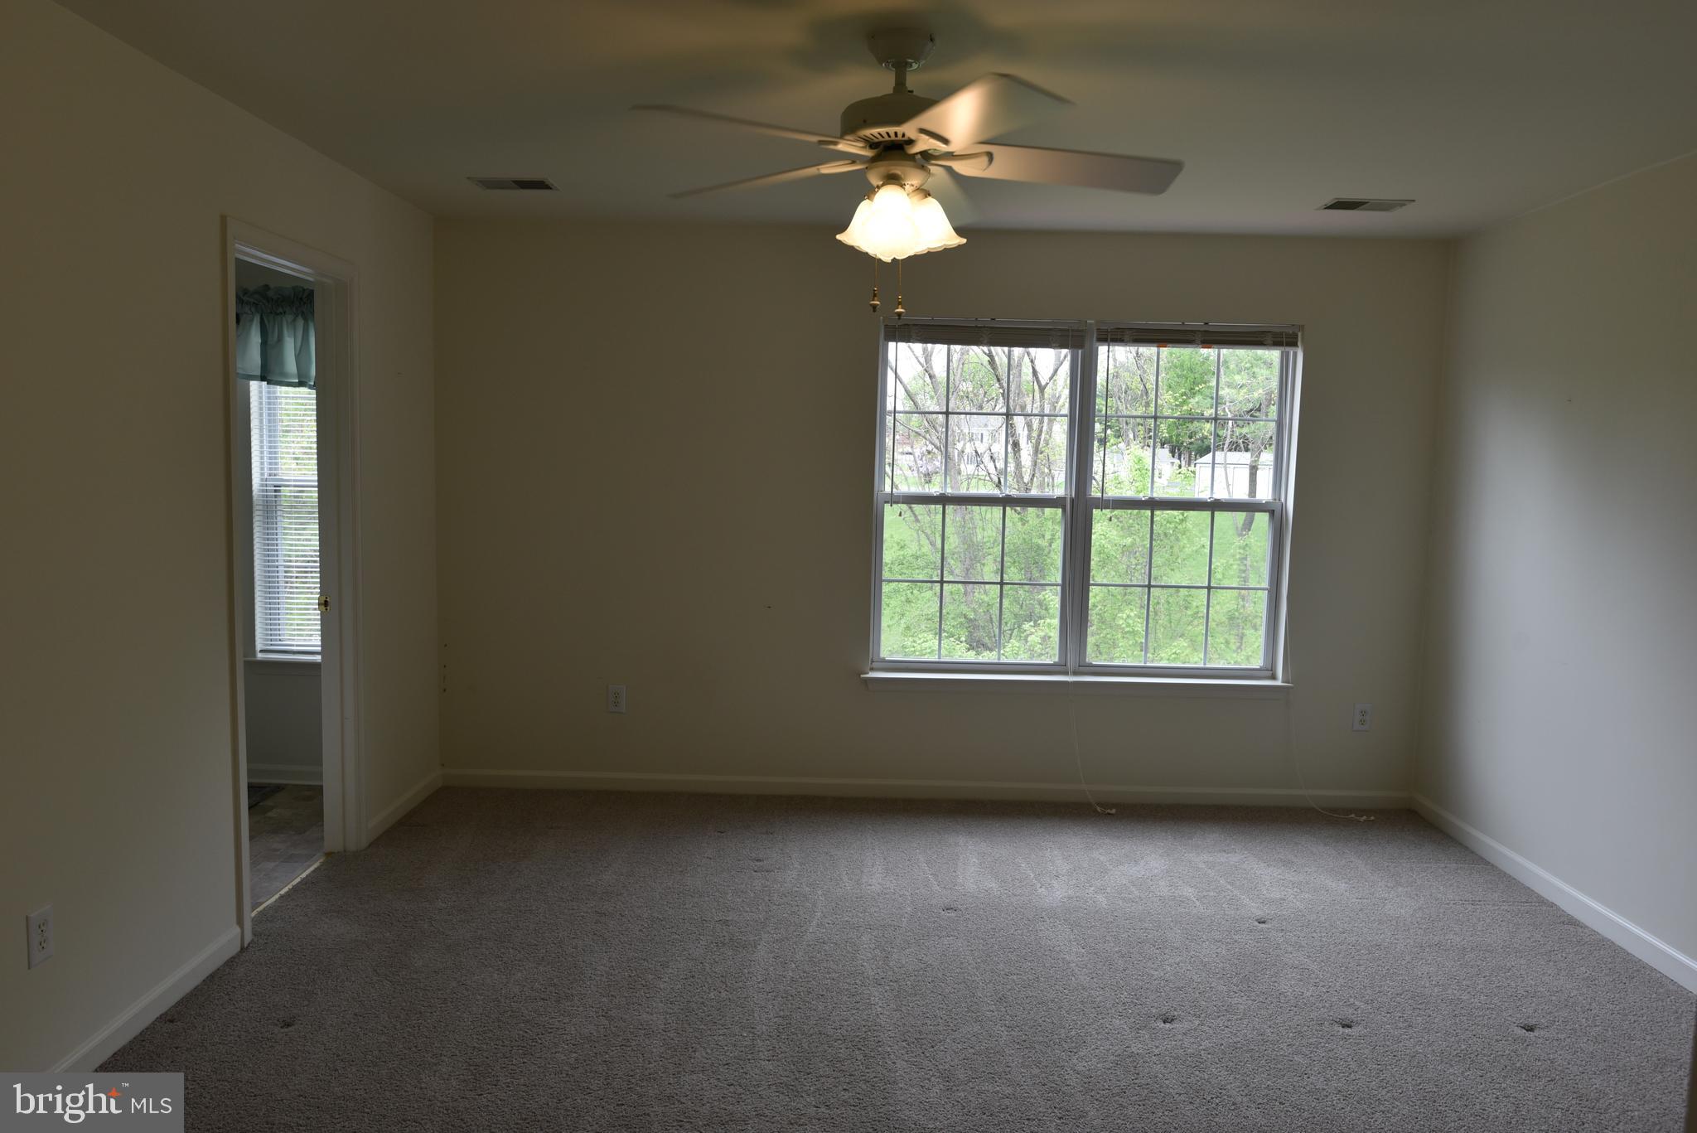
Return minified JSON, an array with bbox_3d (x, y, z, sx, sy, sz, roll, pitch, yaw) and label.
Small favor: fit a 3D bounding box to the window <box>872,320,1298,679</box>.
[{"bbox_3d":[1.000,-0.272,4.830,1.758,1.494,0.099,1,6,0],"label":"window"}]

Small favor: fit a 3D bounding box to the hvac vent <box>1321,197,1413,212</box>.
[{"bbox_3d":[1.870,-1.299,4.105,0.296,0.018,0.200,1,6,0],"label":"hvac vent"}]

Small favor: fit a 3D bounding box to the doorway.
[{"bbox_3d":[-1.799,0.035,3.620,0.130,2.098,0.830,1,6,0],"label":"doorway"}]

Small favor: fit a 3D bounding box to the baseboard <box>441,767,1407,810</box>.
[{"bbox_3d":[0.336,0.968,4.914,4.217,0.083,0.016,1,6,0],"label":"baseboard"}]

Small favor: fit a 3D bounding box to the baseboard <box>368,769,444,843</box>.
[{"bbox_3d":[-1.765,0.957,4.528,0.016,0.083,0.788,1,6,0],"label":"baseboard"}]

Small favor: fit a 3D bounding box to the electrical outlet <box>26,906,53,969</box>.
[{"bbox_3d":[-1.763,0.810,2.477,0.009,0.115,0.074,1,6,0],"label":"electrical outlet"}]

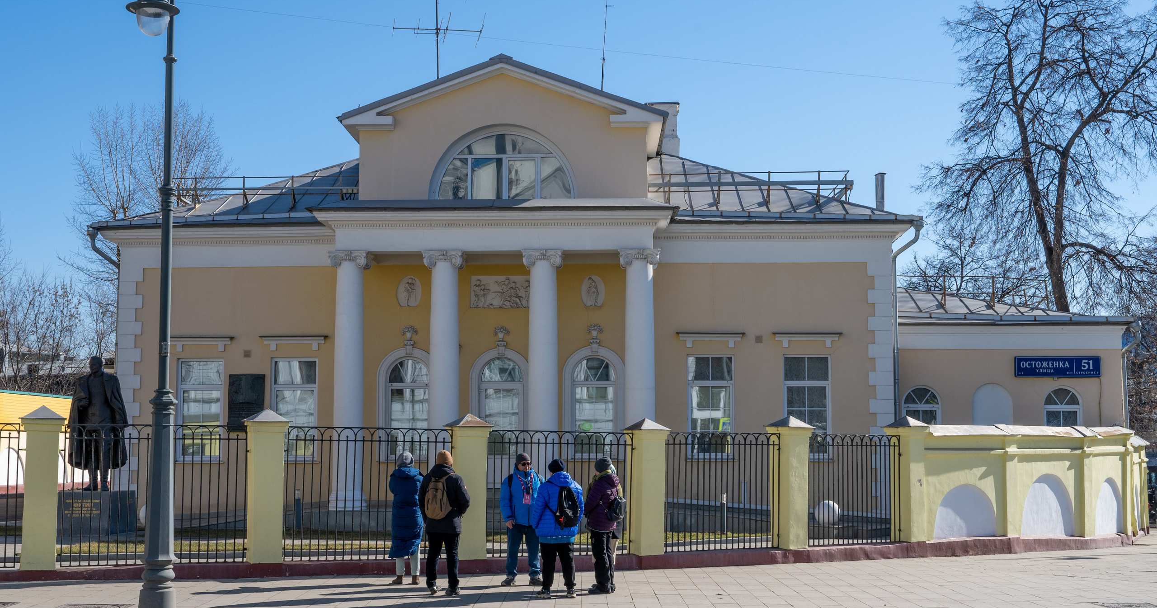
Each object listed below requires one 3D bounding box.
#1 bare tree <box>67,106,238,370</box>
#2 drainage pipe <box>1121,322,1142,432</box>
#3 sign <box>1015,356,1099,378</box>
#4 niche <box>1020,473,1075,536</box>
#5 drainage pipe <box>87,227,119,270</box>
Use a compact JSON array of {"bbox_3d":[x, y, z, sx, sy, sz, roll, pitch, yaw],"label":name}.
[{"bbox_3d":[-16.581,-0.492,43.207,6.200,14.814,6.000,0,-5,2],"label":"bare tree"},{"bbox_3d":[13.110,2.587,26.676,0.430,4.350,0.350,0,-5,2],"label":"drainage pipe"},{"bbox_3d":[10.744,1.410,25.200,1.920,0.460,0.120,0,-4,-2],"label":"sign"},{"bbox_3d":[8.538,3.653,20.450,1.270,1.137,0.140,2,-5,-25],"label":"niche"},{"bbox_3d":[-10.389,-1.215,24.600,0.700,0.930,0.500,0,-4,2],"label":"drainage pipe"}]

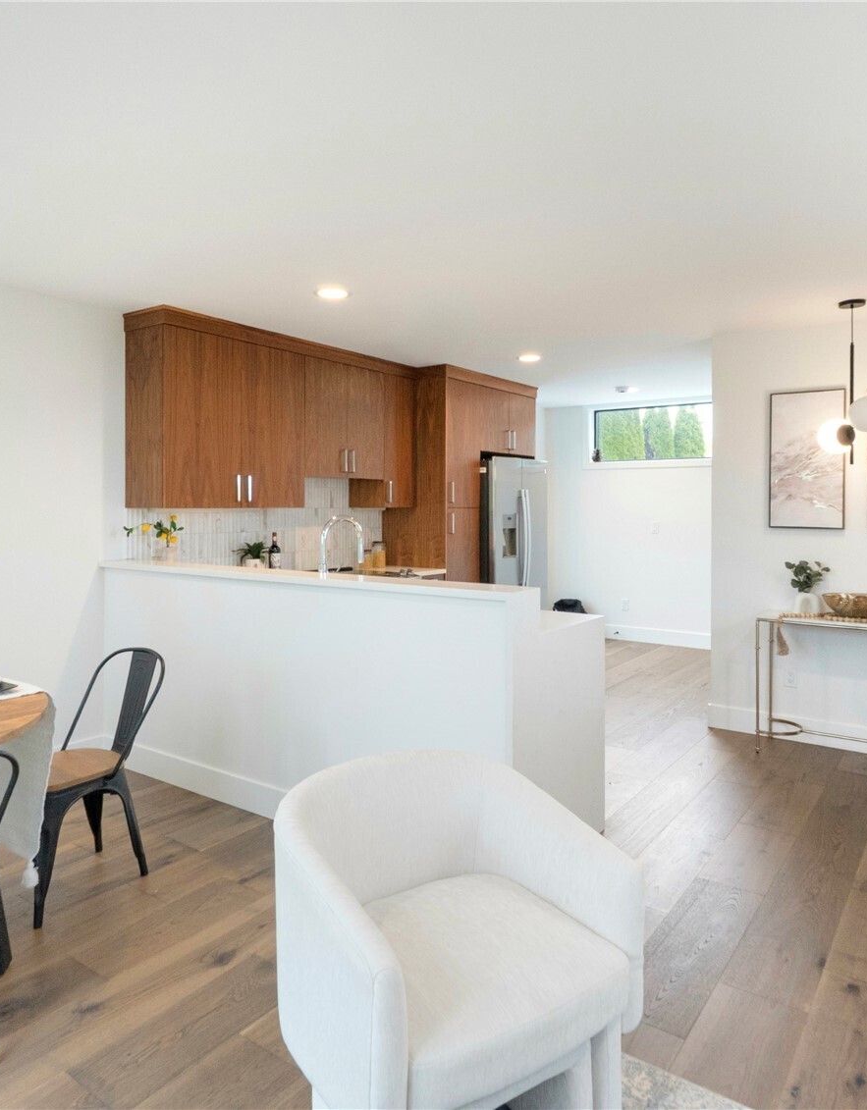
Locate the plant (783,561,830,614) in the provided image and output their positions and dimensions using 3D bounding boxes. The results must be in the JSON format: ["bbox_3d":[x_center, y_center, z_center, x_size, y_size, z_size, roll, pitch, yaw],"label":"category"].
[{"bbox_3d":[2.140,0.187,3.984,0.240,0.305,0.200,2,3,33],"label":"plant"}]

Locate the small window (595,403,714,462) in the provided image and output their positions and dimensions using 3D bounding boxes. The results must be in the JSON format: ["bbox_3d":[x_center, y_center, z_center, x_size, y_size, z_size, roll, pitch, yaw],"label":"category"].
[{"bbox_3d":[2.263,-1.242,7.064,1.323,0.541,0.090,2,3,33],"label":"small window"}]

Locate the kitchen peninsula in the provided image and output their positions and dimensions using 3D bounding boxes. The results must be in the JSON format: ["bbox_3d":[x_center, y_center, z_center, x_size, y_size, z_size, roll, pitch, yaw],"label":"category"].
[{"bbox_3d":[-0.543,0.621,3.376,2.527,1.091,0.764,2,3,33],"label":"kitchen peninsula"}]

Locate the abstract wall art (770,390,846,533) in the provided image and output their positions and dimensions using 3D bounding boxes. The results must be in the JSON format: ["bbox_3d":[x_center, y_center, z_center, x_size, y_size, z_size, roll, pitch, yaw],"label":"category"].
[{"bbox_3d":[2.188,-0.564,4.089,0.410,0.836,0.035,2,3,33],"label":"abstract wall art"}]

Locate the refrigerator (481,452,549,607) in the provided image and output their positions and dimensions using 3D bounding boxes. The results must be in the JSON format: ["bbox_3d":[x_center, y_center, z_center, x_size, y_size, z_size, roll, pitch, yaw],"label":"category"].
[{"bbox_3d":[0.483,0.074,6.081,0.741,1.795,0.879,2,3,36],"label":"refrigerator"}]

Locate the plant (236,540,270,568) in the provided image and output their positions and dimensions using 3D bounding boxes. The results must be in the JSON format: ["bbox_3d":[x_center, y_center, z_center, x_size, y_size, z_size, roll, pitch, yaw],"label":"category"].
[{"bbox_3d":[-1.119,0.032,4.278,0.190,0.240,0.190,2,3,33],"label":"plant"}]

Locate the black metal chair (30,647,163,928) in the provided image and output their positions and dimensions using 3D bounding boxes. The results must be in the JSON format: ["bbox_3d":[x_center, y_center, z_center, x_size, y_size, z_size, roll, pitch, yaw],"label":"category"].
[{"bbox_3d":[-1.338,0.794,2.565,0.430,0.850,0.490,2,3,36],"label":"black metal chair"}]

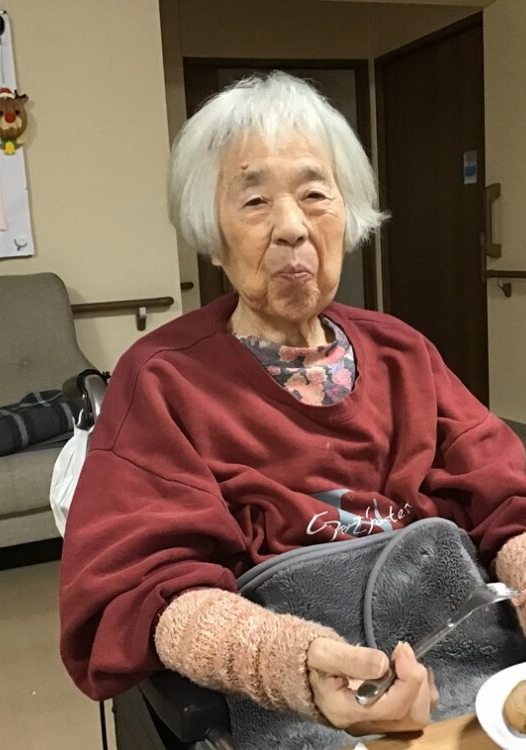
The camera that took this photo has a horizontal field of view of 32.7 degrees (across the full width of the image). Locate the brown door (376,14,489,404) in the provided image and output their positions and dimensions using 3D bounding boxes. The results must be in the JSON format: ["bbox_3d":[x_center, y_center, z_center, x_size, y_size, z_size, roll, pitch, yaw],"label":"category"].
[{"bbox_3d":[0.968,-0.836,5.143,0.080,2.100,1.120,-6,9,-20],"label":"brown door"}]

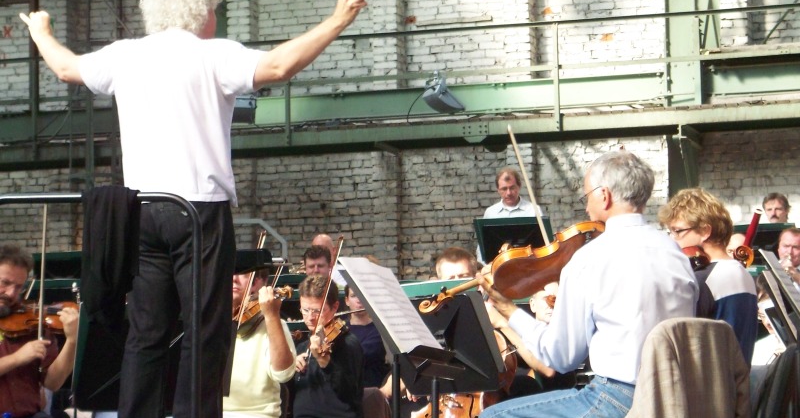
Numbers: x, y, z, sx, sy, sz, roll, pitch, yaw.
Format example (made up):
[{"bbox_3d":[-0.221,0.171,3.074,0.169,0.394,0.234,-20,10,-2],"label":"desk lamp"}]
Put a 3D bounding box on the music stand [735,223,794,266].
[{"bbox_3d":[2.130,0.619,16.140,0.520,1.060,0.420,-3,-7,21],"label":"music stand"}]

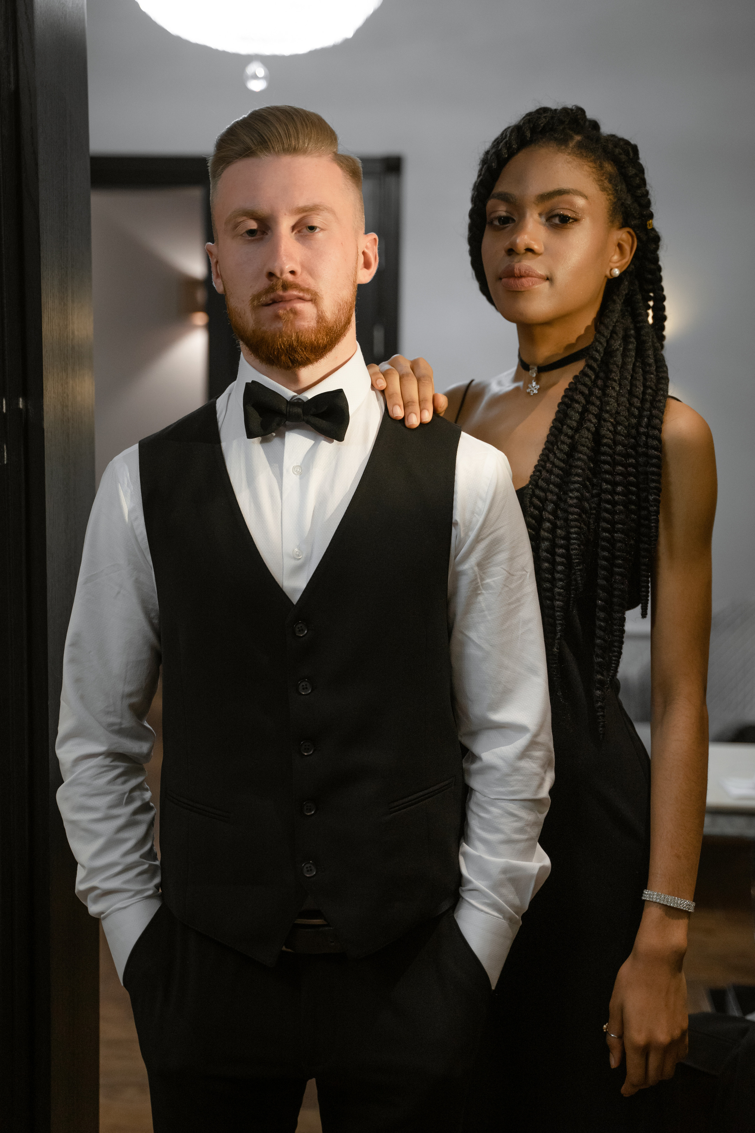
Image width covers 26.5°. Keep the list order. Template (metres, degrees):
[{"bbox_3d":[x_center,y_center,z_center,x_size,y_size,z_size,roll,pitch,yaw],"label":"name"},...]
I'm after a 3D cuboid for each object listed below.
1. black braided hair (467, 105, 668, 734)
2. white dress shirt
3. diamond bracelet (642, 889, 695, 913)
[{"bbox_3d":[0.217,-0.165,1.830,0.220,0.700,0.250,3,7,23],"label":"black braided hair"},{"bbox_3d":[-0.079,0.114,1.760,0.550,0.720,0.280,0,6,-1],"label":"white dress shirt"},{"bbox_3d":[0.334,0.384,1.840,0.062,0.011,0.053,15,-9,8],"label":"diamond bracelet"}]

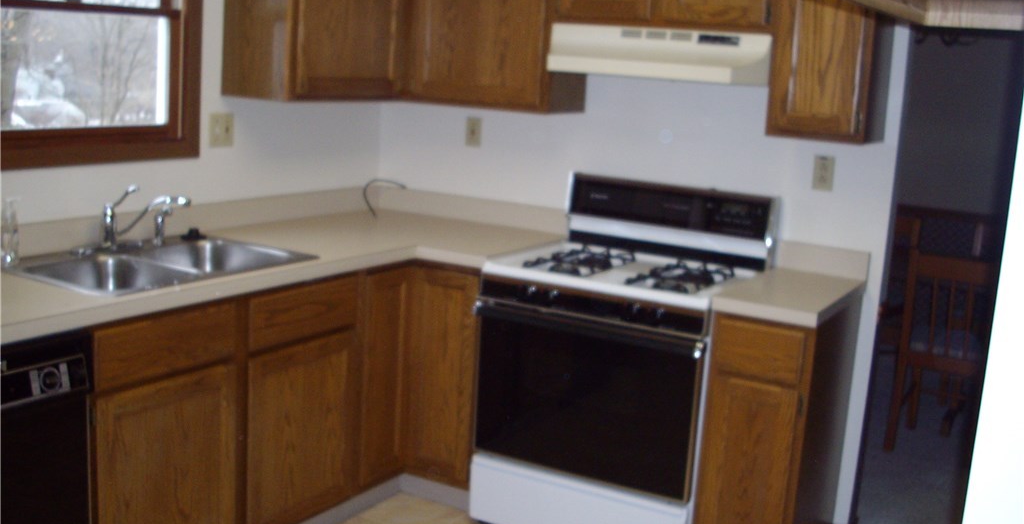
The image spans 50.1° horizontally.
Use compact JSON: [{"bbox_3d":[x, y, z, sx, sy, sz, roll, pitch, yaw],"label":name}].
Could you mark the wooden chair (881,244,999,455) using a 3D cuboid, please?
[{"bbox_3d":[1.932,0.378,4.710,0.447,0.895,0.487,10,12,29],"label":"wooden chair"}]

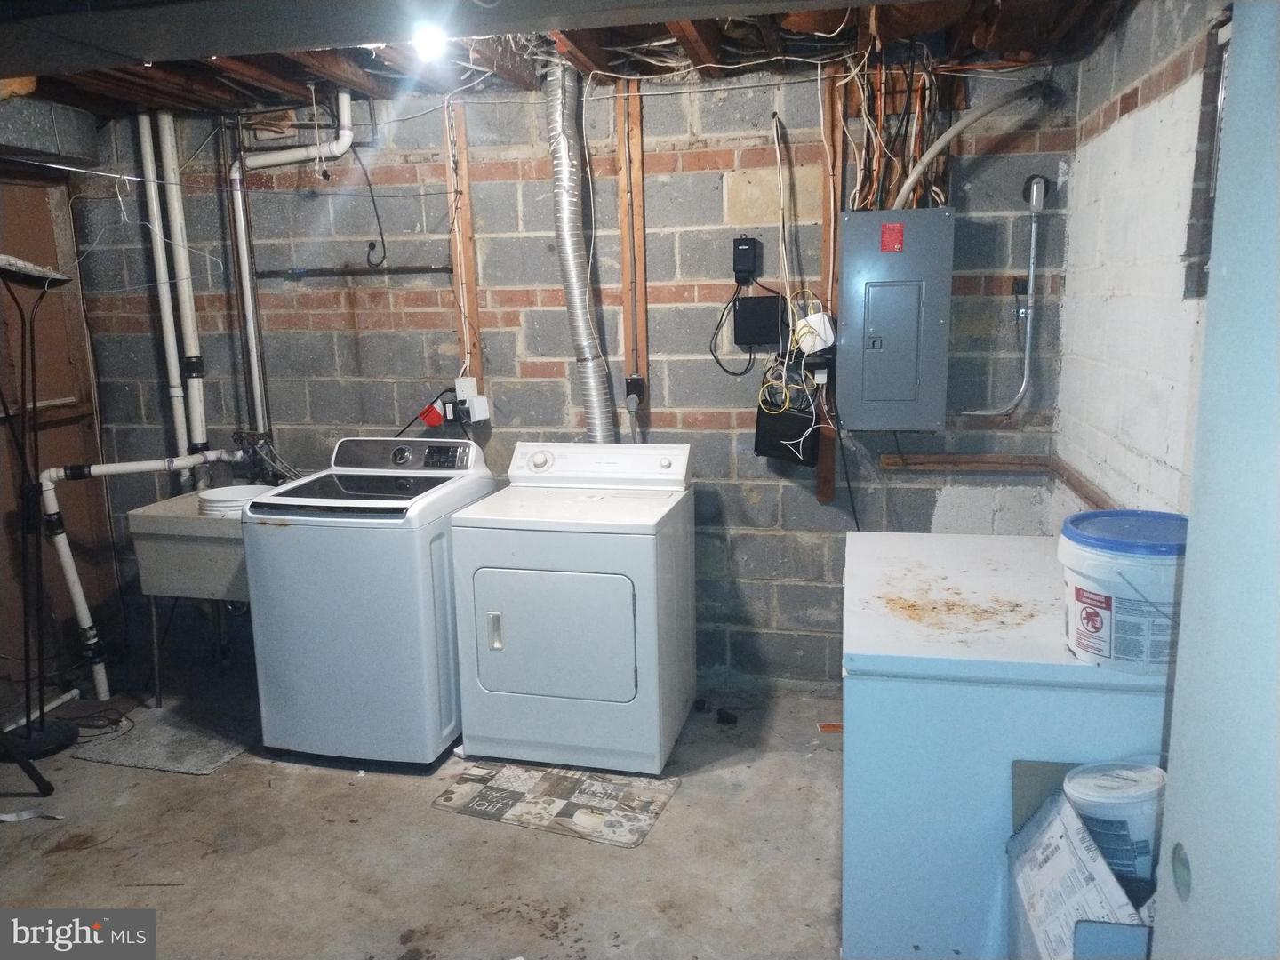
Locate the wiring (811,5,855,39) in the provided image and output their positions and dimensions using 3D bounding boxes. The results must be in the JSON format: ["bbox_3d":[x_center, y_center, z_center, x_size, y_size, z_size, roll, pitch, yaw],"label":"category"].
[{"bbox_3d":[0.610,-1.447,2.930,0.136,0.101,0.080,1,10,11],"label":"wiring"}]

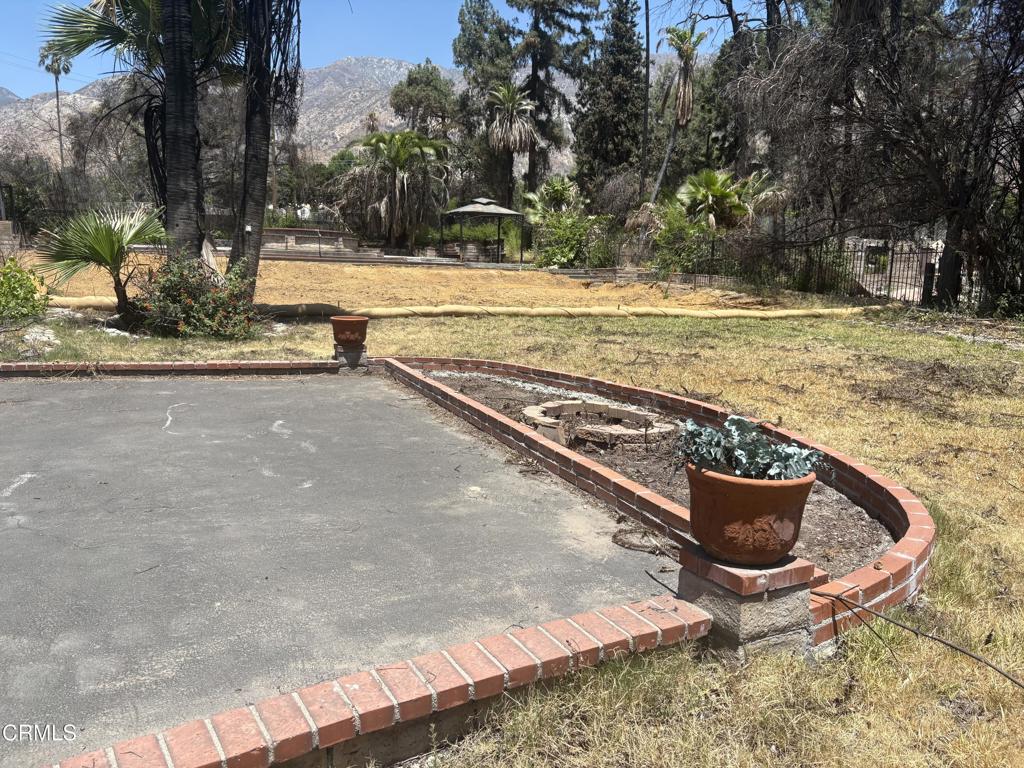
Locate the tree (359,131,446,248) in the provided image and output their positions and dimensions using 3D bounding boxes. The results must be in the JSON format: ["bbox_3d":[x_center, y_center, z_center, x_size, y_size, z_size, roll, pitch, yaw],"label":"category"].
[{"bbox_3d":[-5.151,-8.905,35.531,4.435,5.396,4.435,0,9,0],"label":"tree"}]

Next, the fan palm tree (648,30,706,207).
[{"bbox_3d":[8.223,-12.591,38.466,2.999,10.144,2.549,0,9,0],"label":"fan palm tree"}]

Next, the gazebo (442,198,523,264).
[{"bbox_3d":[-1.287,-6.698,33.661,2.950,2.770,2.950,3,10,19],"label":"gazebo"}]

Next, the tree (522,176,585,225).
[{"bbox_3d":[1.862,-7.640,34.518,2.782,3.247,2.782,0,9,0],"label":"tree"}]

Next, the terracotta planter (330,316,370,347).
[{"bbox_3d":[-1.826,-0.594,8.683,0.404,0.288,0.404,0,9,0],"label":"terracotta planter"}]

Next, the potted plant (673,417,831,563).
[{"bbox_3d":[0.782,0.340,2.532,0.485,0.444,0.460,0,9,0],"label":"potted plant"}]

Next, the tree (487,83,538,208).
[{"bbox_3d":[0.029,-12.805,44.516,3.009,8.848,3.009,0,9,0],"label":"tree"}]

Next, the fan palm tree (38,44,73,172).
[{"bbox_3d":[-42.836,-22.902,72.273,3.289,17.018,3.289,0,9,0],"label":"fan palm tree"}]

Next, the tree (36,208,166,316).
[{"bbox_3d":[-7.752,-2.293,14.525,2.456,1.996,2.210,0,9,0],"label":"tree"}]

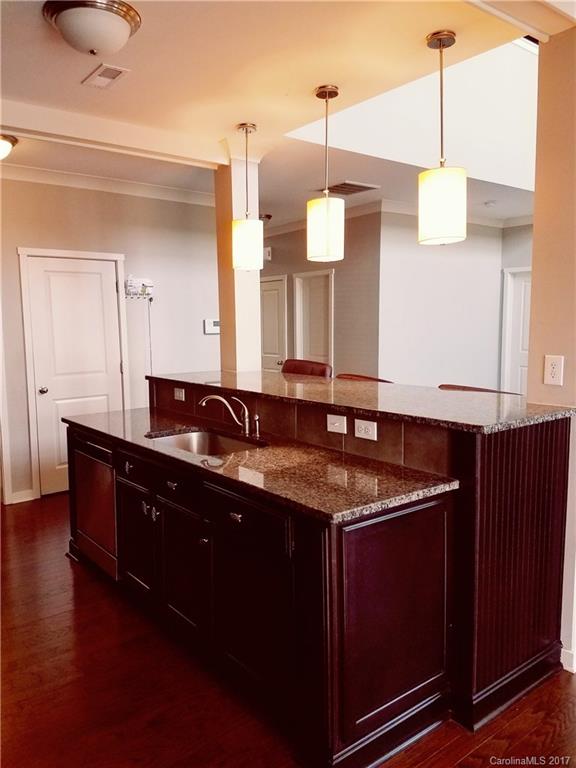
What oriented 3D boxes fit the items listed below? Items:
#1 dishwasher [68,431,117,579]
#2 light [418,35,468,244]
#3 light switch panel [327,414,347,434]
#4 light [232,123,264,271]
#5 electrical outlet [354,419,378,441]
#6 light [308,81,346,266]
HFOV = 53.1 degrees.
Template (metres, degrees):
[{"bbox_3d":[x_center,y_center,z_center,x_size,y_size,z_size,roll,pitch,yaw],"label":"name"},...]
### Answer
[{"bbox_3d":[-0.949,0.703,3.719,0.600,0.800,0.640,-5,6,-37],"label":"dishwasher"},{"bbox_3d":[0.707,-1.118,2.649,0.210,0.906,0.210,-1,6,0],"label":"light"},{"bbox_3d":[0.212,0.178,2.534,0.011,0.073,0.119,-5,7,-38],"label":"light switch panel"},{"bbox_3d":[-0.273,-1.233,3.853,0.210,0.916,0.210,-1,6,0],"label":"light"},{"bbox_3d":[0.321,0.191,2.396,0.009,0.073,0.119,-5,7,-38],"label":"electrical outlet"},{"bbox_3d":[0.218,-1.171,3.246,0.210,0.920,0.210,-1,6,0],"label":"light"}]

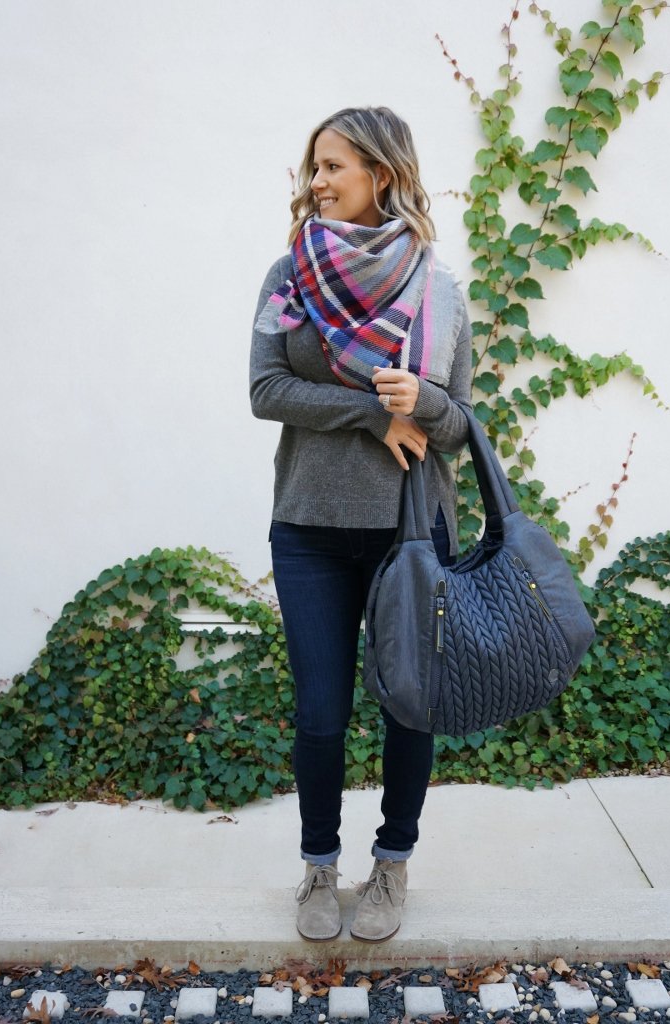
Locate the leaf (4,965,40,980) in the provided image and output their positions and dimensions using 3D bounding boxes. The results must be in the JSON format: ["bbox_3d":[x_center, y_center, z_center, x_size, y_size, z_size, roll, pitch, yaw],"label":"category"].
[{"bbox_3d":[-0.645,0.950,1.992,0.074,0.020,0.036,0,9,0],"label":"leaf"}]

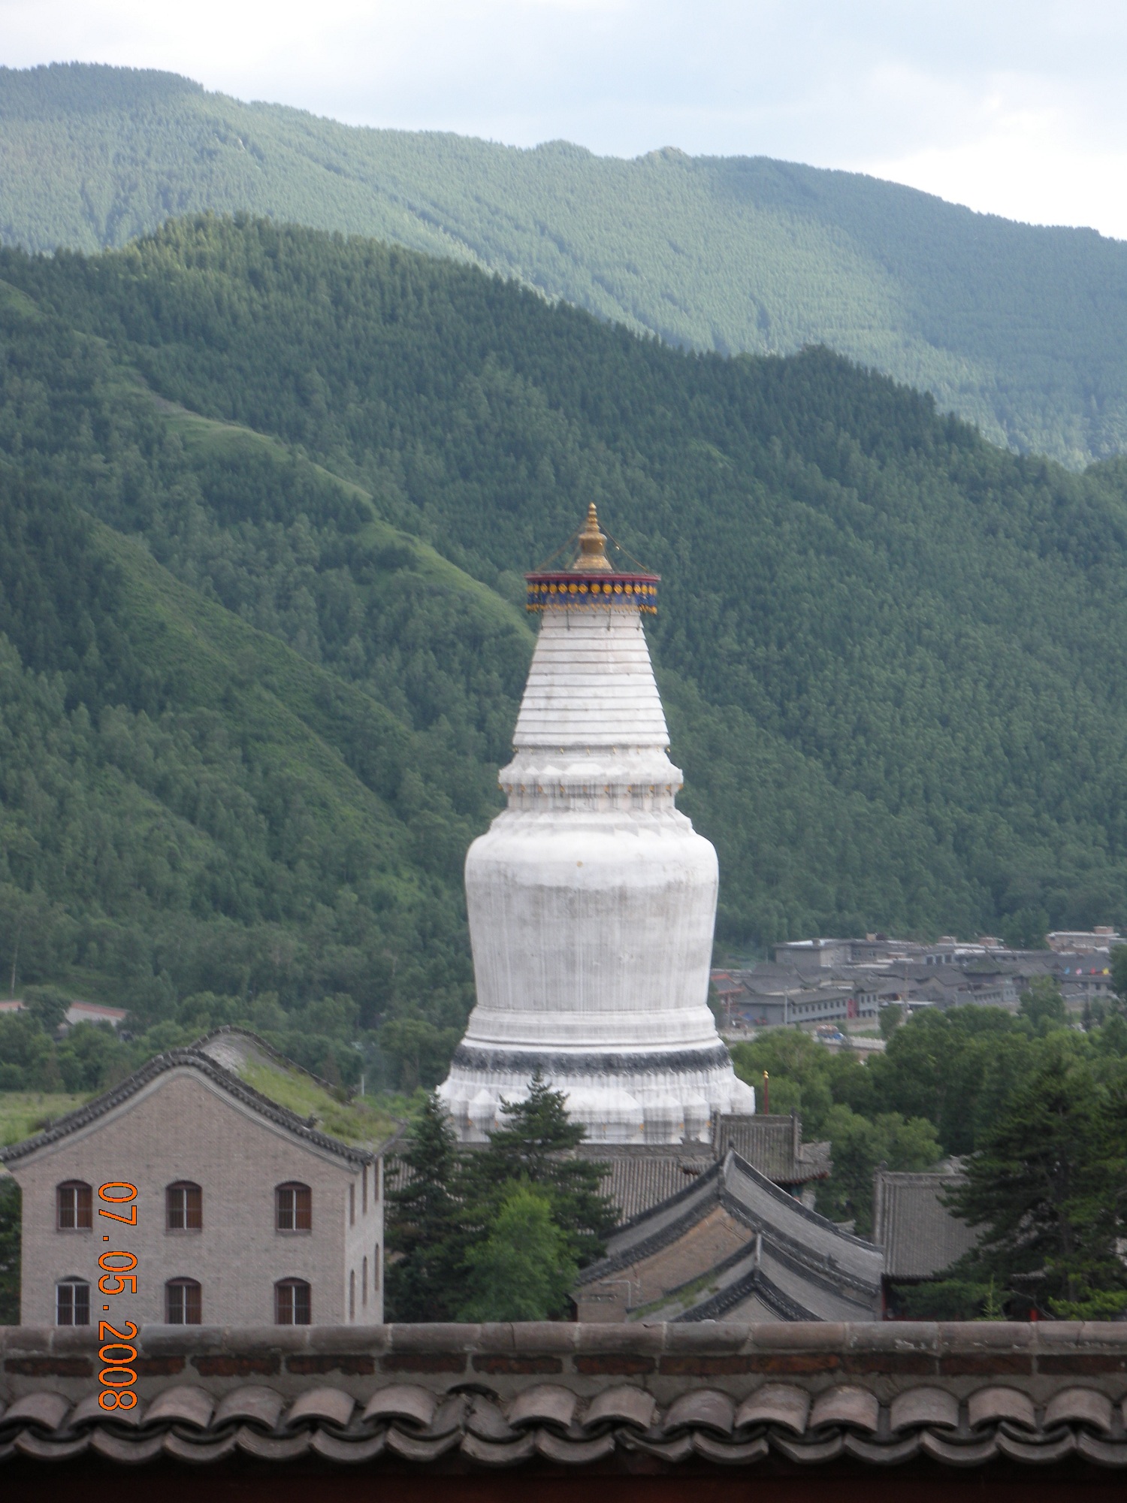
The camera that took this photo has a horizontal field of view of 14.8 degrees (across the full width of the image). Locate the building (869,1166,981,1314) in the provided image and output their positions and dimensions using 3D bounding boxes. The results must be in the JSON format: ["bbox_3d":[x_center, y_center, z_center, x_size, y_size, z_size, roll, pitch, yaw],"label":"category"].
[{"bbox_3d":[20.200,24.000,210.000,10.800,8.400,9.500,0,0,3],"label":"building"}]

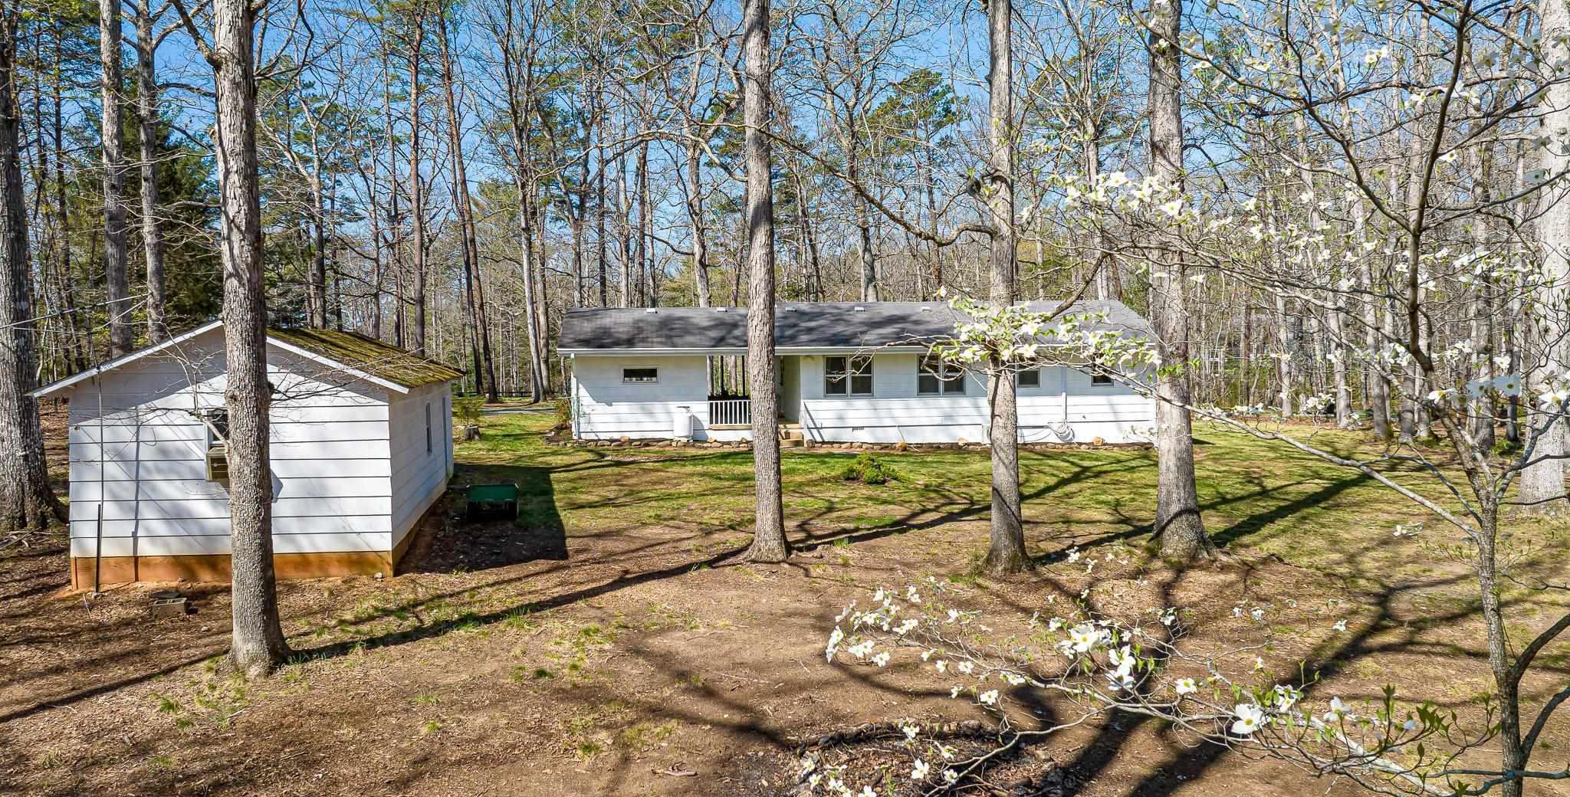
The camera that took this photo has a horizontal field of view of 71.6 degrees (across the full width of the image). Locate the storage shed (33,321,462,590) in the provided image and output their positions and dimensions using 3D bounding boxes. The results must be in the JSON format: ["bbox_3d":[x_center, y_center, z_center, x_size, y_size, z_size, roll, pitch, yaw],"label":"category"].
[{"bbox_3d":[-9.804,0.715,22.078,5.527,4.295,9.773,0,3,-11],"label":"storage shed"}]

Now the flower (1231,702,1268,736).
[{"bbox_3d":[1.238,0.855,2.900,0.090,0.082,0.050,1,3,23],"label":"flower"}]

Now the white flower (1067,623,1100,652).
[{"bbox_3d":[0.908,0.727,3.300,0.090,0.085,0.050,1,3,16],"label":"white flower"}]

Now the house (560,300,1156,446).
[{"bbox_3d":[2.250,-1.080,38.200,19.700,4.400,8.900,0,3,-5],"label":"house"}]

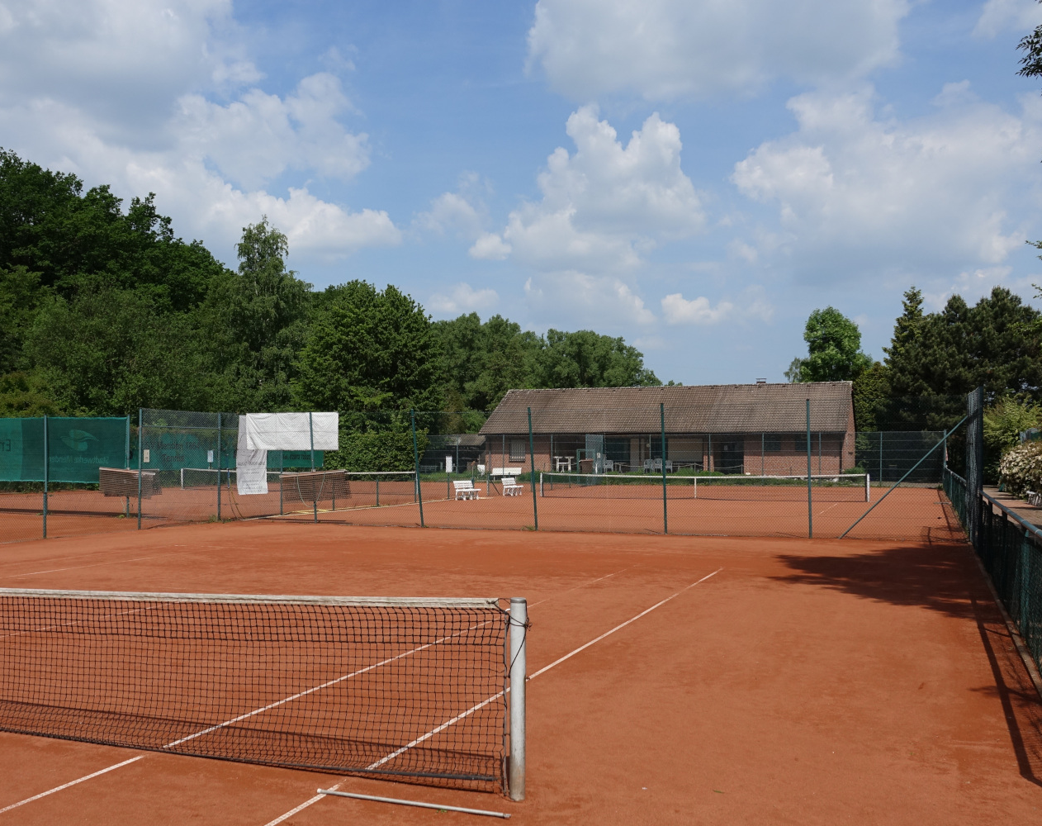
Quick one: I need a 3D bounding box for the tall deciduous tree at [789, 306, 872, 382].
[{"bbox_3d":[26.711,-1.863,80.348,7.500,14.794,7.500,-1,-3,23],"label":"tall deciduous tree"}]

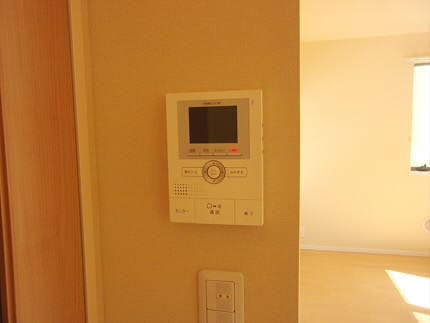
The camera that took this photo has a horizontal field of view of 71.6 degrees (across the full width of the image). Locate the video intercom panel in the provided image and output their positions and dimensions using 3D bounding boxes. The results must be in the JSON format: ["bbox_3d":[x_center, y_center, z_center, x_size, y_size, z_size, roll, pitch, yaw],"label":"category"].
[{"bbox_3d":[0.001,-0.004,0.426,0.133,0.183,0.026,0,5,11],"label":"video intercom panel"}]

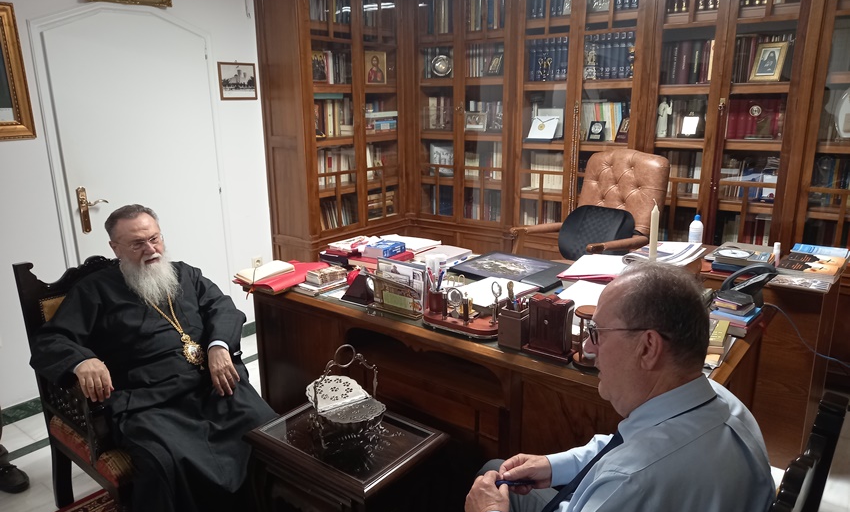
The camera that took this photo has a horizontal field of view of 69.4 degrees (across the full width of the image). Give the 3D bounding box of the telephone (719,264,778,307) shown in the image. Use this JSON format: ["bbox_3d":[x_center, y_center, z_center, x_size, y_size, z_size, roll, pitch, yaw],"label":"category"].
[{"bbox_3d":[1.253,0.103,2.365,0.200,0.150,0.190,10,18,36],"label":"telephone"}]

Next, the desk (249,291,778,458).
[{"bbox_3d":[0.310,0.531,2.613,1.860,0.780,1.110,11,18,37],"label":"desk"}]

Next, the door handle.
[{"bbox_3d":[-1.743,-0.247,3.236,0.060,0.245,0.145,10,18,36],"label":"door handle"}]

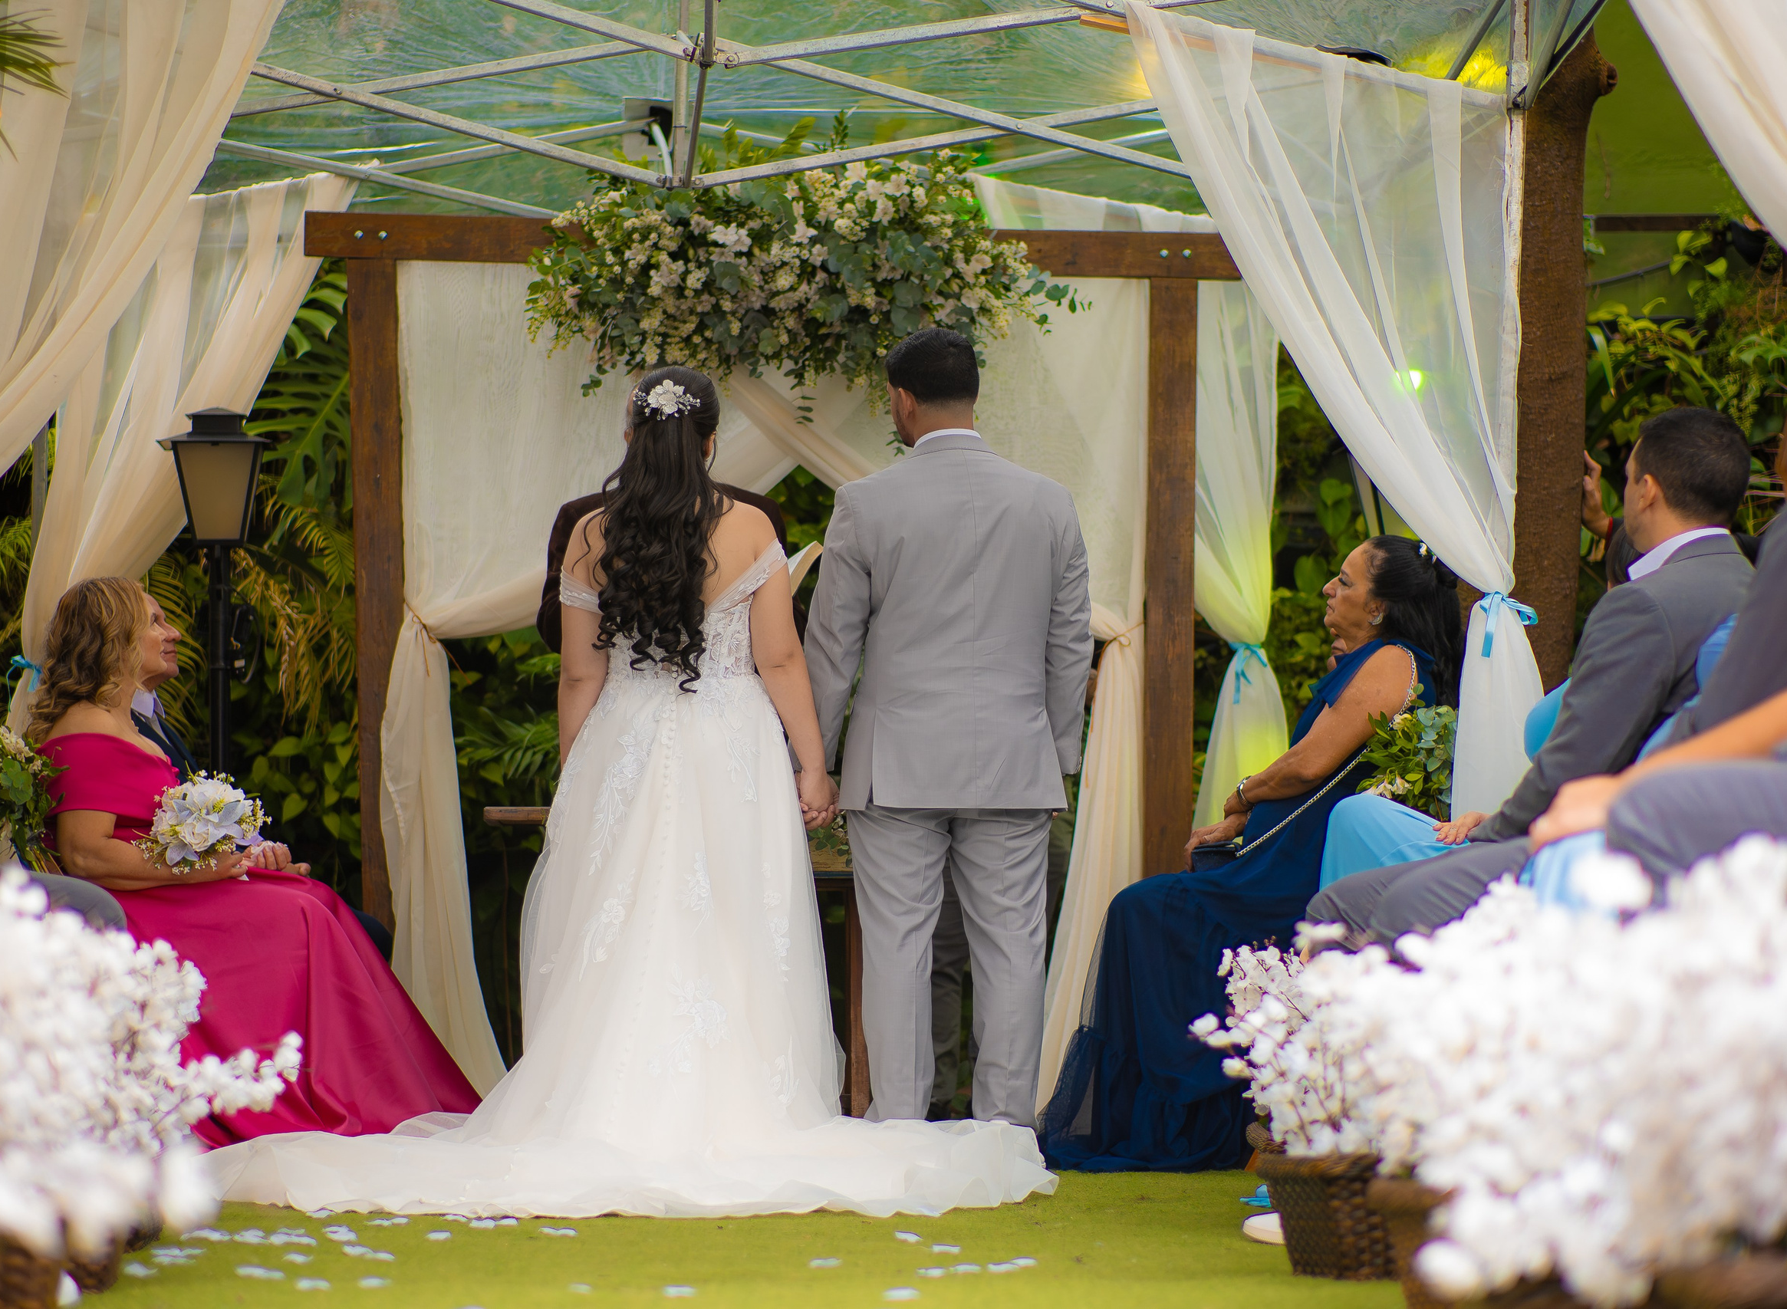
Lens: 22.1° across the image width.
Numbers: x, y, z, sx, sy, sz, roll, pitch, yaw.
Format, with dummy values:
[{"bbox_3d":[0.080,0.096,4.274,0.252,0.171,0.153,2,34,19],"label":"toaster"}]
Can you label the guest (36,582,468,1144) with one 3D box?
[{"bbox_3d":[-1.367,0.443,9.850,0.950,1.230,0.600,0,0,-11],"label":"guest"}]

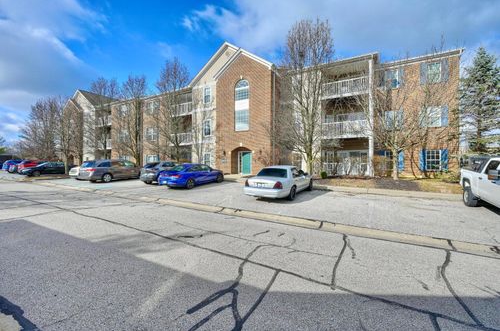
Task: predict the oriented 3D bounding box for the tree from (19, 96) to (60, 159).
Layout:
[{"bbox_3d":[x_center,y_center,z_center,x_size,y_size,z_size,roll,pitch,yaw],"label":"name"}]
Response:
[{"bbox_3d":[-34.357,-5.356,36.423,6.200,11.370,6.200,1,2,30],"label":"tree"}]

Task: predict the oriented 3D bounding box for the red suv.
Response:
[{"bbox_3d":[-22.756,0.124,24.768,1.860,1.680,4.600,1,2,30],"label":"red suv"}]

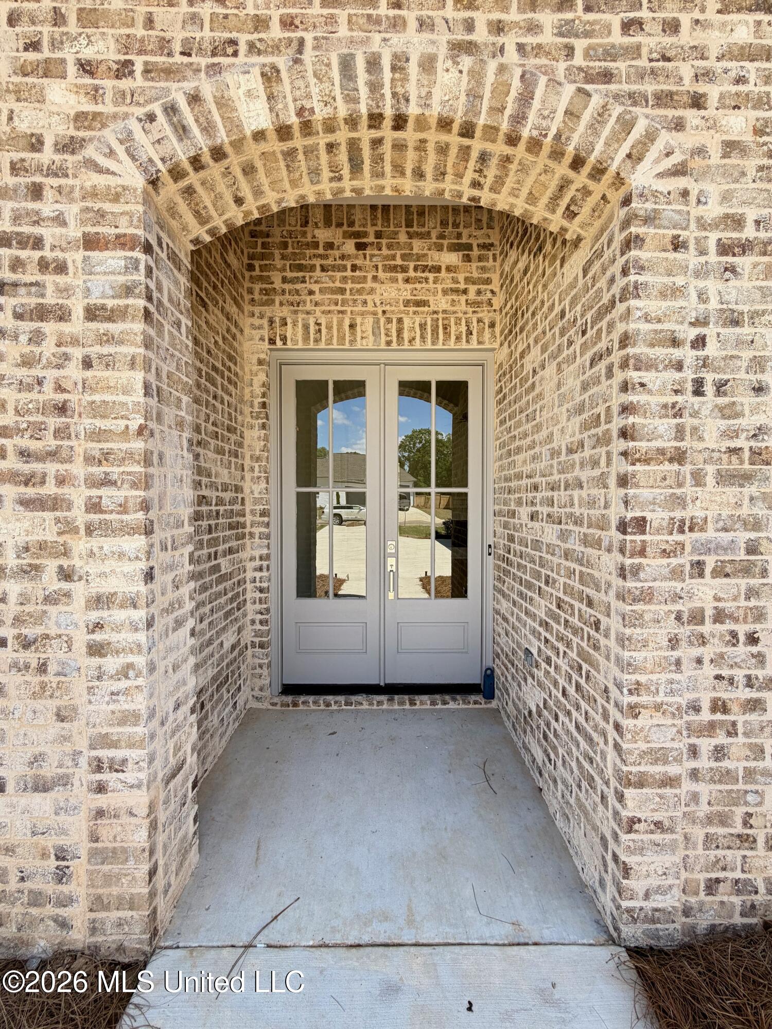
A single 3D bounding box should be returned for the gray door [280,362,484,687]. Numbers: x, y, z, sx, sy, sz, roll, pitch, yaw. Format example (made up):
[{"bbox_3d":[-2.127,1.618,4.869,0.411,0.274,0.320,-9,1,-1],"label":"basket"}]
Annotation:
[{"bbox_3d":[-0.027,0.080,3.190,1.550,2.460,0.090,0,1,0],"label":"gray door"}]

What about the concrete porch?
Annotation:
[{"bbox_3d":[-0.085,1.525,2.160,1.800,0.130,1.820,0,1,0],"label":"concrete porch"}]

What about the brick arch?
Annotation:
[{"bbox_3d":[-0.010,-1.355,1.600,2.060,0.470,0.340,0,1,0],"label":"brick arch"}]

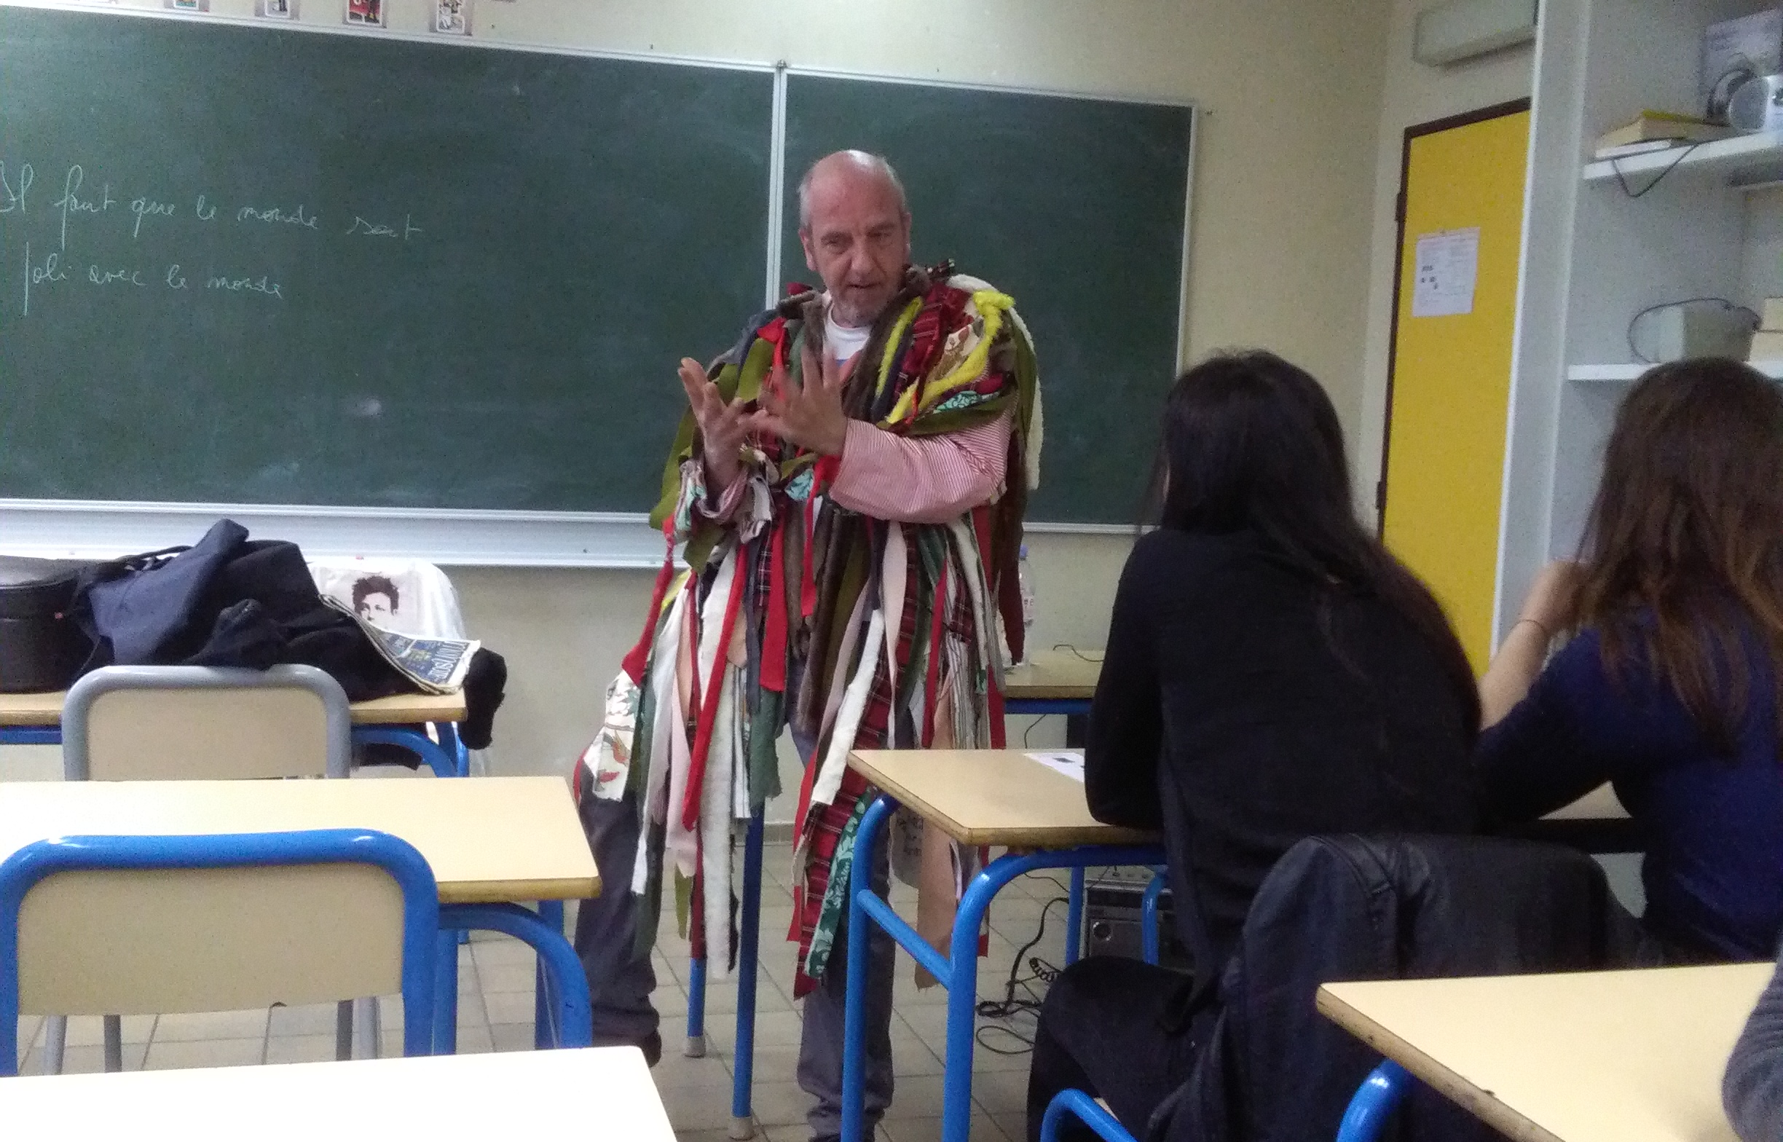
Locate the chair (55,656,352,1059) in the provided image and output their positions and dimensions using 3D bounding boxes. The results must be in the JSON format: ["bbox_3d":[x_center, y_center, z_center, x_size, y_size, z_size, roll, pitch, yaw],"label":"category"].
[{"bbox_3d":[-0.982,0.524,2.821,0.405,0.835,0.496,1,5,-16],"label":"chair"}]

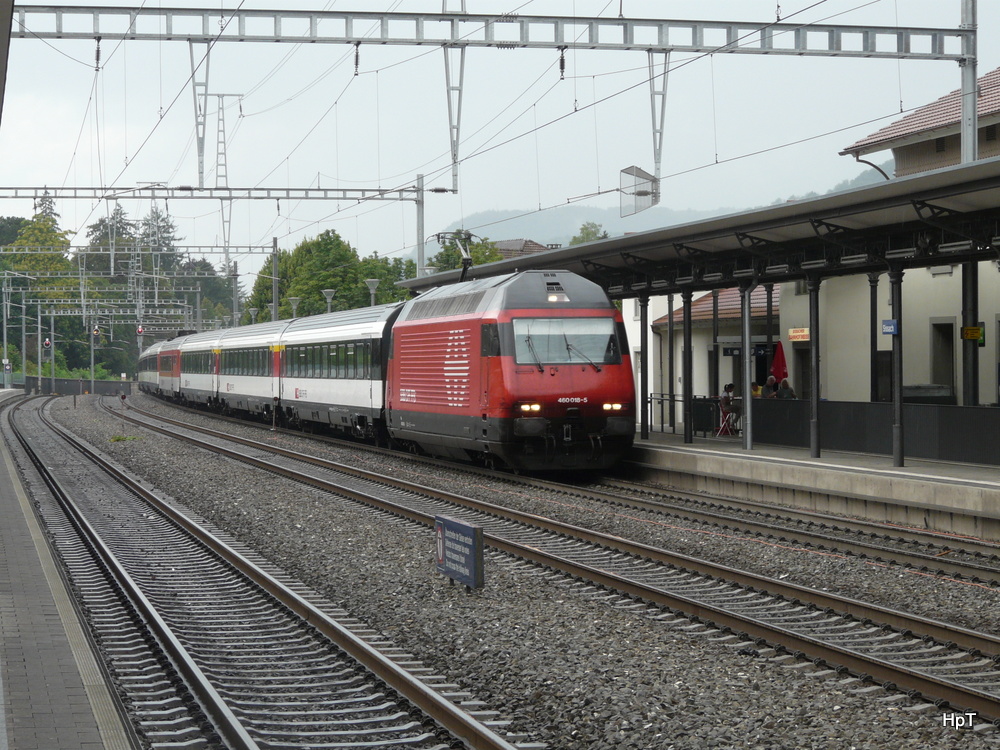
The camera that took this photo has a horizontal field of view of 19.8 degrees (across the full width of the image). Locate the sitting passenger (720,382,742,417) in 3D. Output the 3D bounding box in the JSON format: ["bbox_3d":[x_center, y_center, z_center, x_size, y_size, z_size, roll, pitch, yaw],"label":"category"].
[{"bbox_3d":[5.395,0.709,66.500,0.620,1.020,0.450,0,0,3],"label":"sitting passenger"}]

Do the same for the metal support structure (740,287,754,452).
[{"bbox_3d":[4.867,-0.168,56.400,0.270,3.320,0.260,0,0,-10],"label":"metal support structure"}]

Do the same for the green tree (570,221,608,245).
[{"bbox_3d":[6.012,-5.149,190.000,6.000,10.500,6.000,0,0,0],"label":"green tree"}]

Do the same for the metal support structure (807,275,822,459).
[{"bbox_3d":[5.700,-0.154,51.700,0.260,3.320,0.260,0,0,-10],"label":"metal support structure"}]

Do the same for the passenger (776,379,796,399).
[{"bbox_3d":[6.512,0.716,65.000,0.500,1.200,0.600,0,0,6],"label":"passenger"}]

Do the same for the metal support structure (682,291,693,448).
[{"bbox_3d":[4.017,-0.186,61.100,0.240,3.330,0.240,0,0,-10],"label":"metal support structure"}]

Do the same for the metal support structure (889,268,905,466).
[{"bbox_3d":[6.546,-0.124,47.100,0.260,3.270,0.260,0,0,-10],"label":"metal support structure"}]

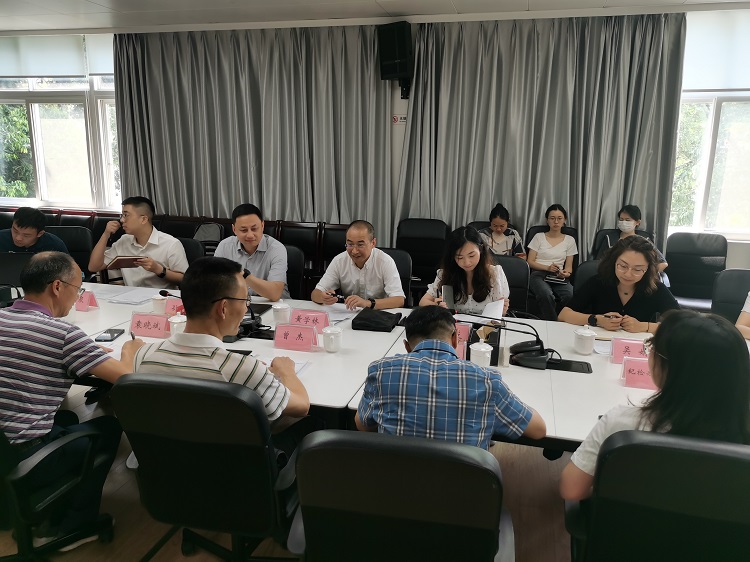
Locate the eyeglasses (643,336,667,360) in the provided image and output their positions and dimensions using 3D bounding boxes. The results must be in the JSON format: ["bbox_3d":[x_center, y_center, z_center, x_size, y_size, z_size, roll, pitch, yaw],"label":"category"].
[{"bbox_3d":[0.717,0.169,1.348,0.140,0.045,0.140,1,5,4],"label":"eyeglasses"}]

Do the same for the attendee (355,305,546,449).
[{"bbox_3d":[0.240,0.624,1.886,0.580,1.130,0.740,3,12,11],"label":"attendee"}]

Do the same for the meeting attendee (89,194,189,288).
[{"bbox_3d":[-1.560,0.125,3.808,0.600,1.290,0.800,8,14,28],"label":"meeting attendee"}]

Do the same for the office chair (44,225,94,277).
[{"bbox_3d":[-2.476,0.125,4.398,0.600,1.000,0.620,4,13,14],"label":"office chair"}]

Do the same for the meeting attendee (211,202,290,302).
[{"bbox_3d":[-0.765,0.182,3.463,0.540,1.270,0.720,2,11,2],"label":"meeting attendee"}]

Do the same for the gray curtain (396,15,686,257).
[{"bbox_3d":[1.361,-0.929,5.332,2.420,2.700,0.160,4,13,14],"label":"gray curtain"}]

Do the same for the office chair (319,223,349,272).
[{"bbox_3d":[-0.371,-0.050,5.514,0.470,0.940,0.560,4,12,15],"label":"office chair"}]

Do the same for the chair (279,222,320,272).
[{"bbox_3d":[-0.822,-0.097,5.742,0.470,0.900,0.560,4,13,14],"label":"chair"}]

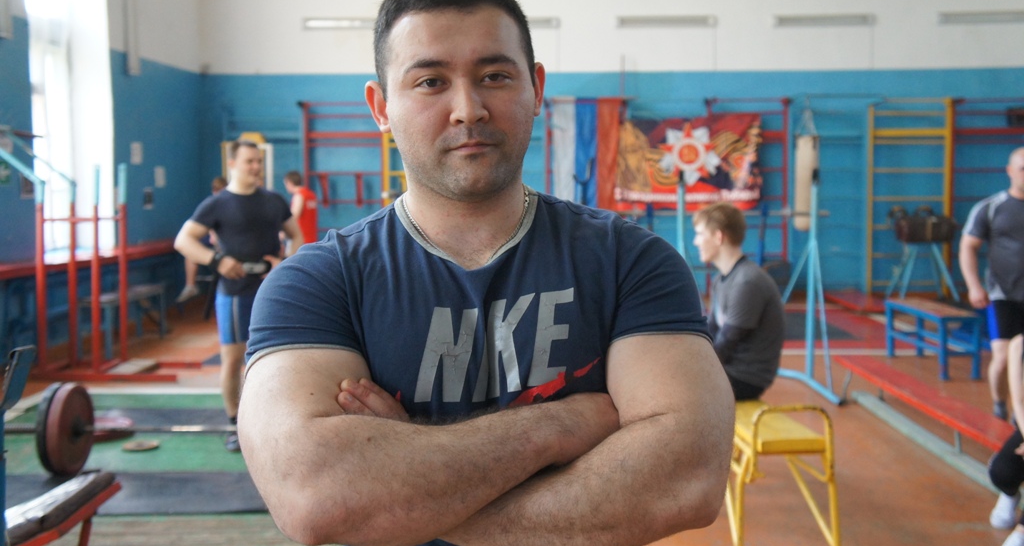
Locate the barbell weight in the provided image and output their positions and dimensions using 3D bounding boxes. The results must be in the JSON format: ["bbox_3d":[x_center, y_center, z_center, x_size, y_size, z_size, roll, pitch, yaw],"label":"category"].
[{"bbox_3d":[-1.541,0.769,5.634,2.100,0.450,0.450,0,4,1],"label":"barbell weight"}]

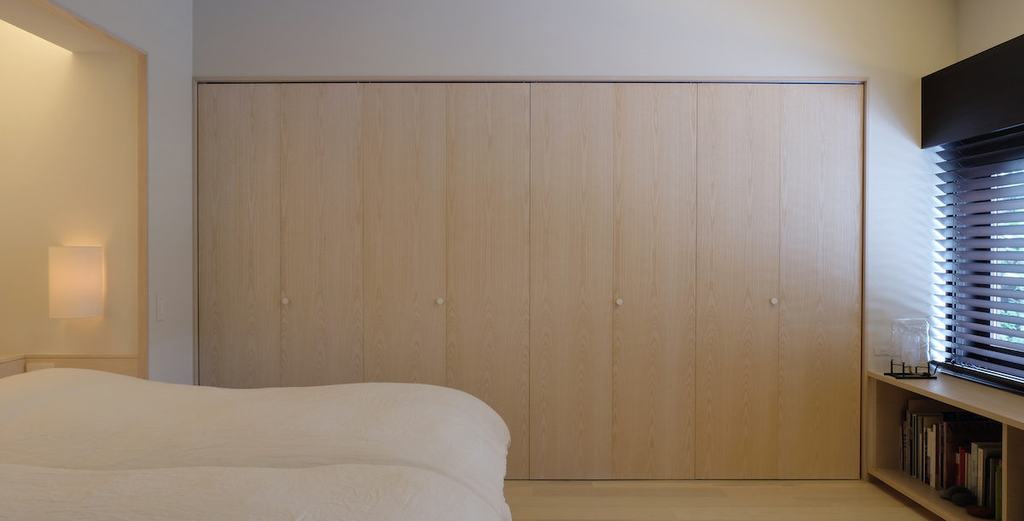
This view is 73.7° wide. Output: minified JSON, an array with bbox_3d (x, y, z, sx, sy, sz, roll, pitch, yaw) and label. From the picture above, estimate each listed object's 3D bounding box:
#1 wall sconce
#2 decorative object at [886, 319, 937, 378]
[{"bbox_3d":[-1.905,0.095,2.943,0.216,0.303,0.110,0,1,0],"label":"wall sconce"},{"bbox_3d":[1.920,0.422,3.294,0.190,0.284,0.120,0,1,0],"label":"decorative object"}]

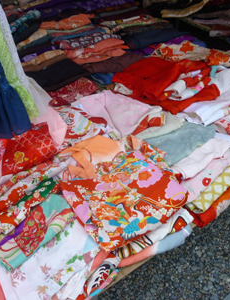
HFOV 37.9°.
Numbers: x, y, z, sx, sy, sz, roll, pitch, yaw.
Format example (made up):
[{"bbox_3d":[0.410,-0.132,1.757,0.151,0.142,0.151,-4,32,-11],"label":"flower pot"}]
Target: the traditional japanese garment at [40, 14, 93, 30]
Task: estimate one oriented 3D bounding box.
[{"bbox_3d":[-0.333,-0.903,2.381,0.375,0.070,0.220,-16,45,-20],"label":"traditional japanese garment"}]

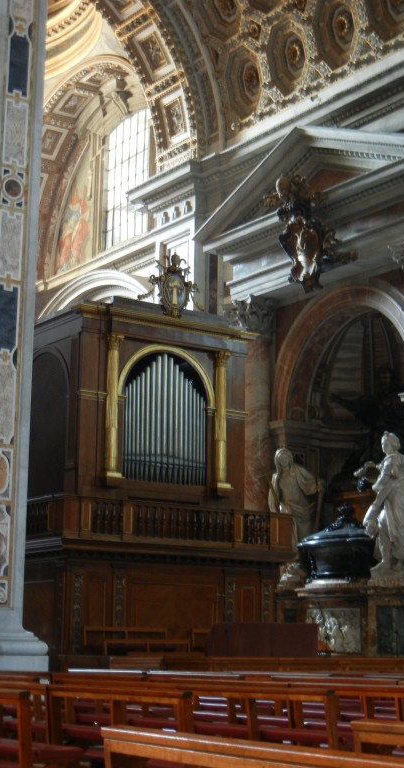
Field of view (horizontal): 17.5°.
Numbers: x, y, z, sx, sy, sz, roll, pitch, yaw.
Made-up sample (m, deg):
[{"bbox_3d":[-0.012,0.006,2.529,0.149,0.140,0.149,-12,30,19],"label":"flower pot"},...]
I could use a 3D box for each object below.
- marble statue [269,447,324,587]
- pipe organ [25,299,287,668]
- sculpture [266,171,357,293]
[{"bbox_3d":[2.348,3.341,33.241,1.400,3.450,1.150,-4,-12,21],"label":"marble statue"},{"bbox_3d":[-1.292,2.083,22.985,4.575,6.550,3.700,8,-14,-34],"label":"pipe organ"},{"bbox_3d":[2.503,-3.734,32.390,1.150,2.850,2.500,8,-14,-34],"label":"sculpture"}]

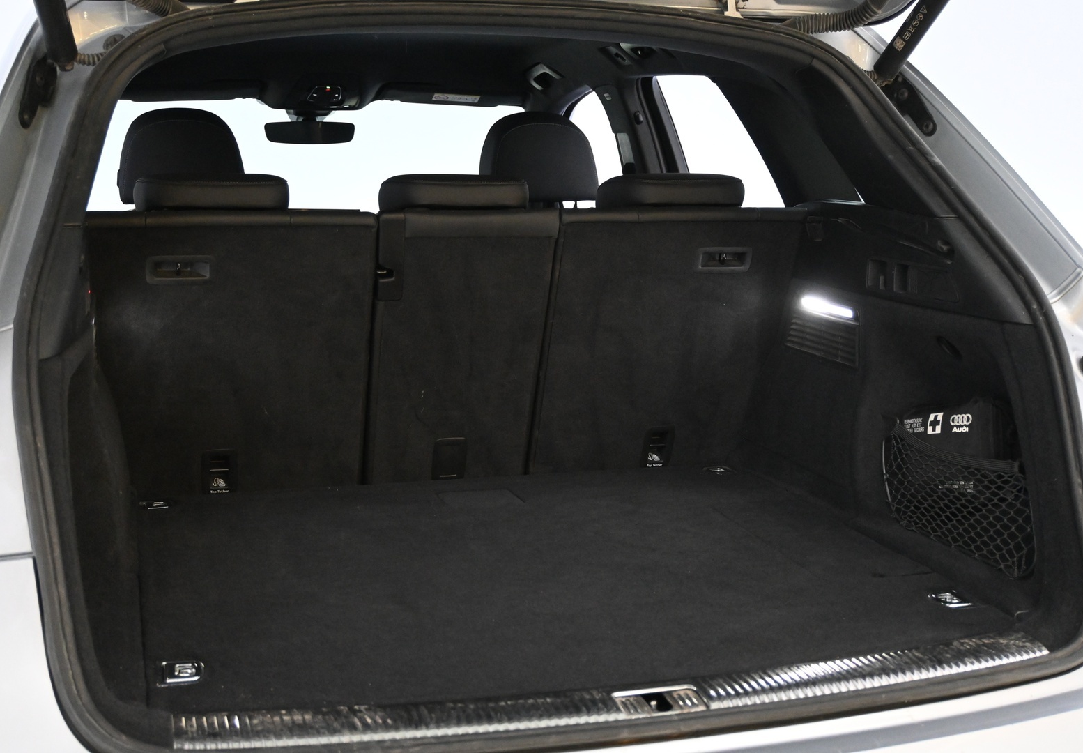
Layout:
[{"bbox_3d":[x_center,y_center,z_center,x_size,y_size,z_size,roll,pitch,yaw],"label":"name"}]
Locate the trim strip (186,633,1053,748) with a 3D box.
[{"bbox_3d":[0.120,0.330,1.411,0.975,0.030,0.130,-2,10,-17],"label":"trim strip"}]

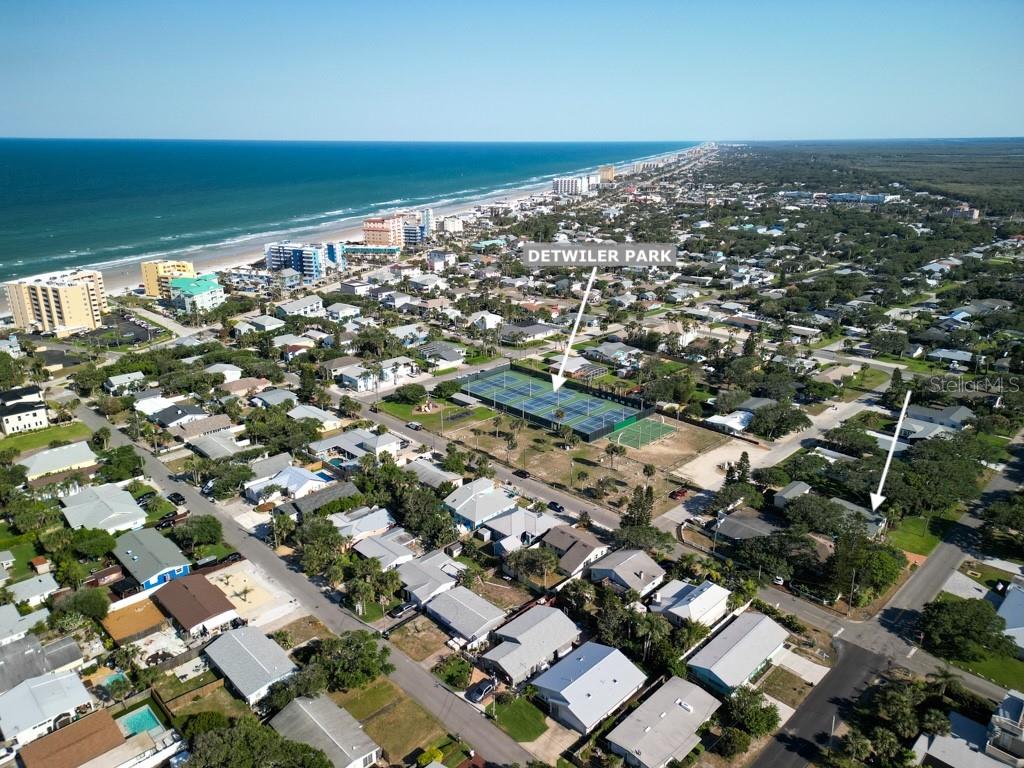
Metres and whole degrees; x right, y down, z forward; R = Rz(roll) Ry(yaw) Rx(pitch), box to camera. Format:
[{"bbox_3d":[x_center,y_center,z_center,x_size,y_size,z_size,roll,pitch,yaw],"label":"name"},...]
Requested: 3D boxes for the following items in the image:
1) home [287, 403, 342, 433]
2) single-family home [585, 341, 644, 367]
[{"bbox_3d":[-66.950,11.810,240.500,10.200,4.200,18.000,-18,26,-42],"label":"home"},{"bbox_3d":[45.963,-14.859,323.480,20.235,4.486,17.181,18,26,42],"label":"single-family home"}]

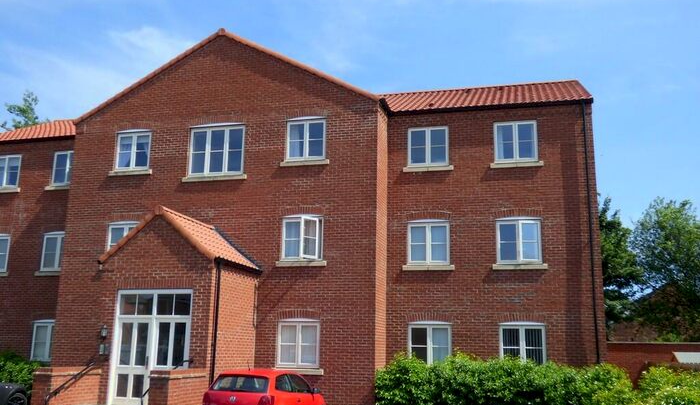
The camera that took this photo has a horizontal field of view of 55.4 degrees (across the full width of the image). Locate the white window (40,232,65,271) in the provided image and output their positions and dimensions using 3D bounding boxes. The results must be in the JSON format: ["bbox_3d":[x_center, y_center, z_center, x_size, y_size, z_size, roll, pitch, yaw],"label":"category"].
[{"bbox_3d":[-9.336,1.581,21.460,1.150,1.250,0.120,-2,-13,15],"label":"white window"}]

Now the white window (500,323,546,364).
[{"bbox_3d":[4.471,3.722,17.189,1.138,1.265,0.100,-2,-13,14],"label":"white window"}]

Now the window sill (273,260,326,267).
[{"bbox_3d":[-1.303,1.628,17.788,1.415,0.150,0.160,-2,-13,15],"label":"window sill"}]

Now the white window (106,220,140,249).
[{"bbox_3d":[-6.497,1.149,19.330,1.135,1.248,0.100,-2,-13,14],"label":"white window"}]

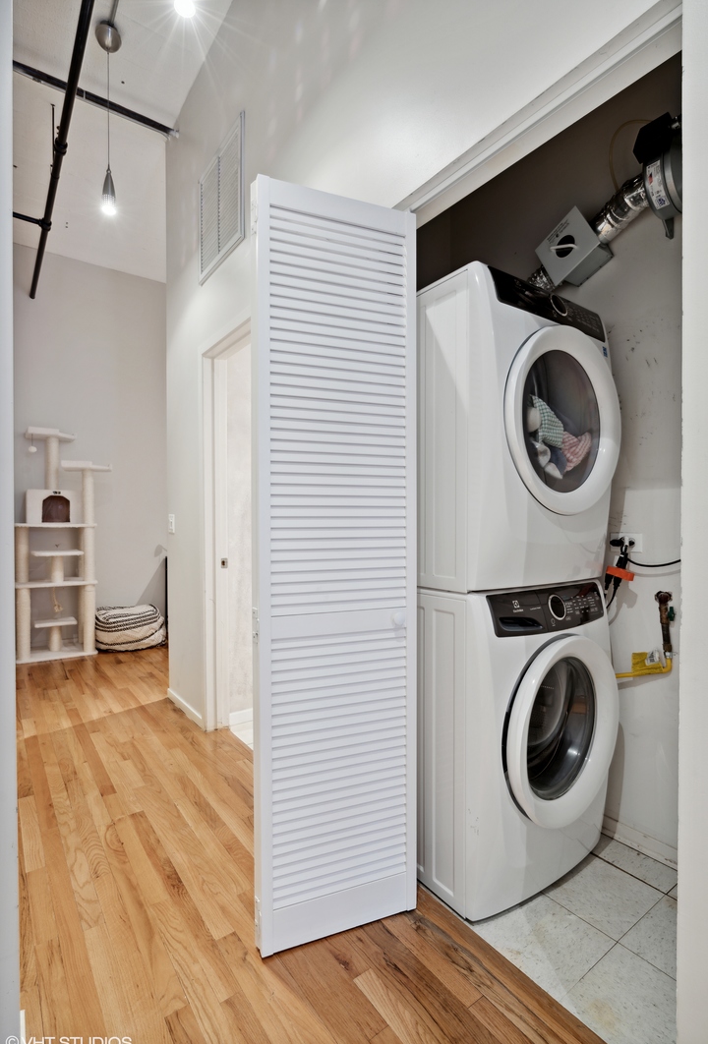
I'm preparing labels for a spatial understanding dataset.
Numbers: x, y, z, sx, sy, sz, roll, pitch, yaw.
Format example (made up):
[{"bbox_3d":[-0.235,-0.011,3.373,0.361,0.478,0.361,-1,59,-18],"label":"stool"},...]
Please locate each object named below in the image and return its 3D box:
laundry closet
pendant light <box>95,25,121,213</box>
[{"bbox_3d":[0.519,0.115,1.724,0.850,2.120,1.280,0,0,-37],"label":"laundry closet"},{"bbox_3d":[-1.265,-2.070,2.590,0.120,0.985,0.120,0,0,-37],"label":"pendant light"}]

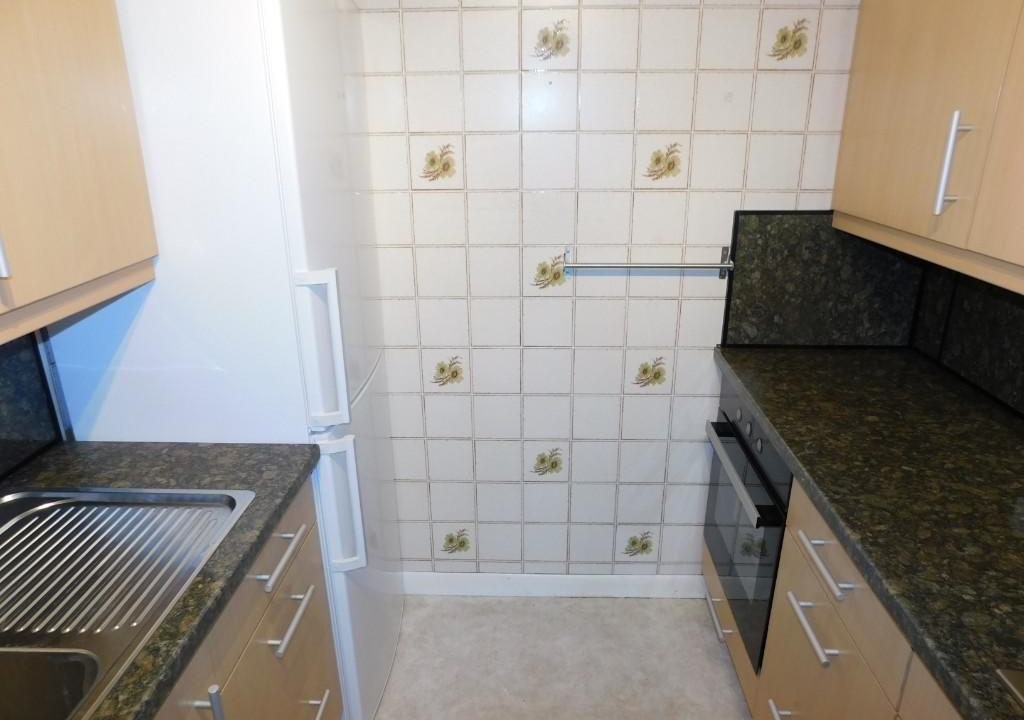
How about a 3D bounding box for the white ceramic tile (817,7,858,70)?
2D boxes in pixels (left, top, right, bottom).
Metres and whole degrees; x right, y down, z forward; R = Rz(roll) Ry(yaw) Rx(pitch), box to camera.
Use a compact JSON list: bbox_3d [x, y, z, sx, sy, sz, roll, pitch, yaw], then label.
[{"bbox_3d":[0.871,-0.831,1.760,0.151,0.150,0.009,0,19,1],"label":"white ceramic tile"}]

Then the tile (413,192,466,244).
[{"bbox_3d":[-0.204,-0.401,1.933,0.151,0.150,0.009,0,19,1],"label":"tile"}]

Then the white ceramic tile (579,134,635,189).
[{"bbox_3d":[0.259,-0.545,1.873,0.151,0.150,0.009,0,19,1],"label":"white ceramic tile"}]

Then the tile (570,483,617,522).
[{"bbox_3d":[0.267,0.470,2.230,0.150,0.150,0.009,0,20,2],"label":"tile"}]

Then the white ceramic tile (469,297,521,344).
[{"bbox_3d":[-0.047,-0.110,2.033,0.150,0.150,0.009,0,20,2],"label":"white ceramic tile"}]

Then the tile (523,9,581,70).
[{"bbox_3d":[0.100,-0.826,1.760,0.150,0.150,0.010,0,19,2],"label":"tile"}]

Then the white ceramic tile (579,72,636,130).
[{"bbox_3d":[0.256,-0.686,1.814,0.150,0.150,0.009,0,20,2],"label":"white ceramic tile"}]

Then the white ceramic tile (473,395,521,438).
[{"bbox_3d":[-0.044,0.180,2.137,0.150,0.150,0.009,0,20,2],"label":"white ceramic tile"}]

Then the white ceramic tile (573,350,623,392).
[{"bbox_3d":[0.262,0.036,2.065,0.150,0.150,0.010,0,20,1],"label":"white ceramic tile"}]

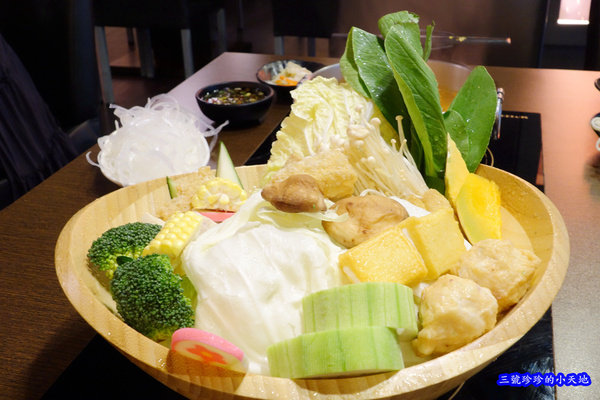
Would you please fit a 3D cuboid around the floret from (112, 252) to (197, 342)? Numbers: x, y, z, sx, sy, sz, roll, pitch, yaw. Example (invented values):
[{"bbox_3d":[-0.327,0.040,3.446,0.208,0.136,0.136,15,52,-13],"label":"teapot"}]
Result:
[{"bbox_3d":[-0.080,0.053,0.396,0.044,0.043,0.042,7,27,18],"label":"floret"}]

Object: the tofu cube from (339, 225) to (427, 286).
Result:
[{"bbox_3d":[0.047,0.034,0.408,0.039,0.022,0.039,-25,46,-5],"label":"tofu cube"}]

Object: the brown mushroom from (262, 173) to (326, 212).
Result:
[{"bbox_3d":[-0.005,-0.004,0.450,0.041,0.022,0.032,-8,26,-13],"label":"brown mushroom"}]

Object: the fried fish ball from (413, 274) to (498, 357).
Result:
[{"bbox_3d":[0.080,0.058,0.374,0.042,0.038,0.040,-2,26,1],"label":"fried fish ball"}]

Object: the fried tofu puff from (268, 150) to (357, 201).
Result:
[{"bbox_3d":[0.009,-0.015,0.467,0.050,0.030,0.034,-13,28,-22],"label":"fried tofu puff"}]

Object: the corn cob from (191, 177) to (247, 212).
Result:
[{"bbox_3d":[-0.057,-0.004,0.509,0.037,0.024,0.032,-6,26,-9],"label":"corn cob"}]

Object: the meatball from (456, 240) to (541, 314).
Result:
[{"bbox_3d":[0.113,0.043,0.417,0.044,0.036,0.042,-2,26,1],"label":"meatball"}]

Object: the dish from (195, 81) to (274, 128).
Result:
[{"bbox_3d":[-0.077,-0.110,0.891,0.095,0.040,0.095,-2,26,0],"label":"dish"}]

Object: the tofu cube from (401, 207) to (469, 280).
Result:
[{"bbox_3d":[0.076,0.026,0.419,0.021,0.037,0.037,-18,6,36],"label":"tofu cube"}]

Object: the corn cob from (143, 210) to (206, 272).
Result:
[{"bbox_3d":[-0.079,0.026,0.456,0.031,0.032,0.042,18,32,36],"label":"corn cob"}]

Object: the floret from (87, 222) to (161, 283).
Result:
[{"bbox_3d":[-0.108,0.034,0.451,0.044,0.040,0.044,12,29,27],"label":"floret"}]

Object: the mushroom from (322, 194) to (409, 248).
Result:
[{"bbox_3d":[0.038,0.014,0.428,0.050,0.026,0.043,-2,40,0],"label":"mushroom"}]

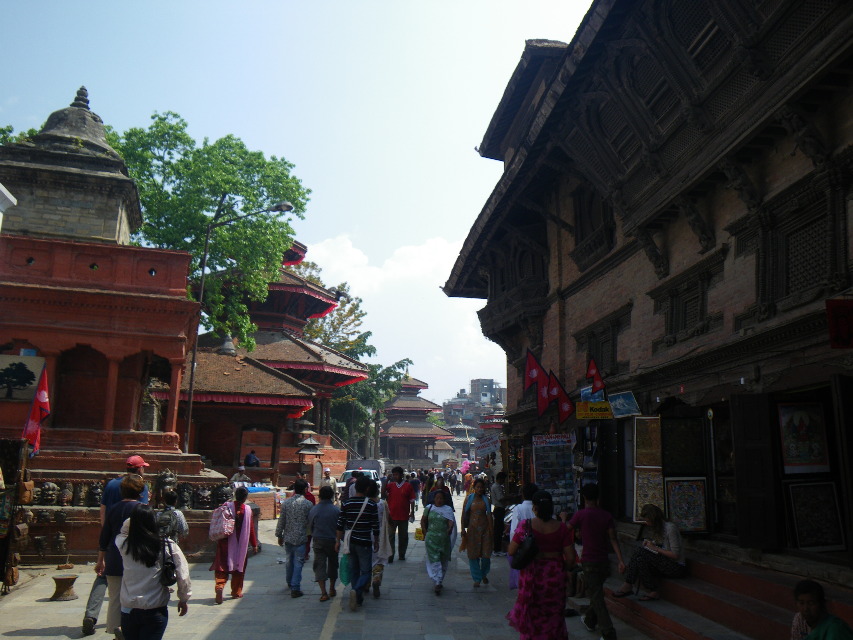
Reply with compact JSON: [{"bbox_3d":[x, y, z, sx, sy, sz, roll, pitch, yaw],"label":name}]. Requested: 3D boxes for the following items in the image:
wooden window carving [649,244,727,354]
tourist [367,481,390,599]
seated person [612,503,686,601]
[{"bbox_3d":[3.873,-0.195,10.428,0.280,1.030,2.400,2,-12,-5],"label":"wooden window carving"},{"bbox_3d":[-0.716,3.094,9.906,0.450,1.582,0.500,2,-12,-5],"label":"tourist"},{"bbox_3d":[2.777,2.909,8.692,0.880,1.060,0.470,3,-12,-8],"label":"seated person"}]

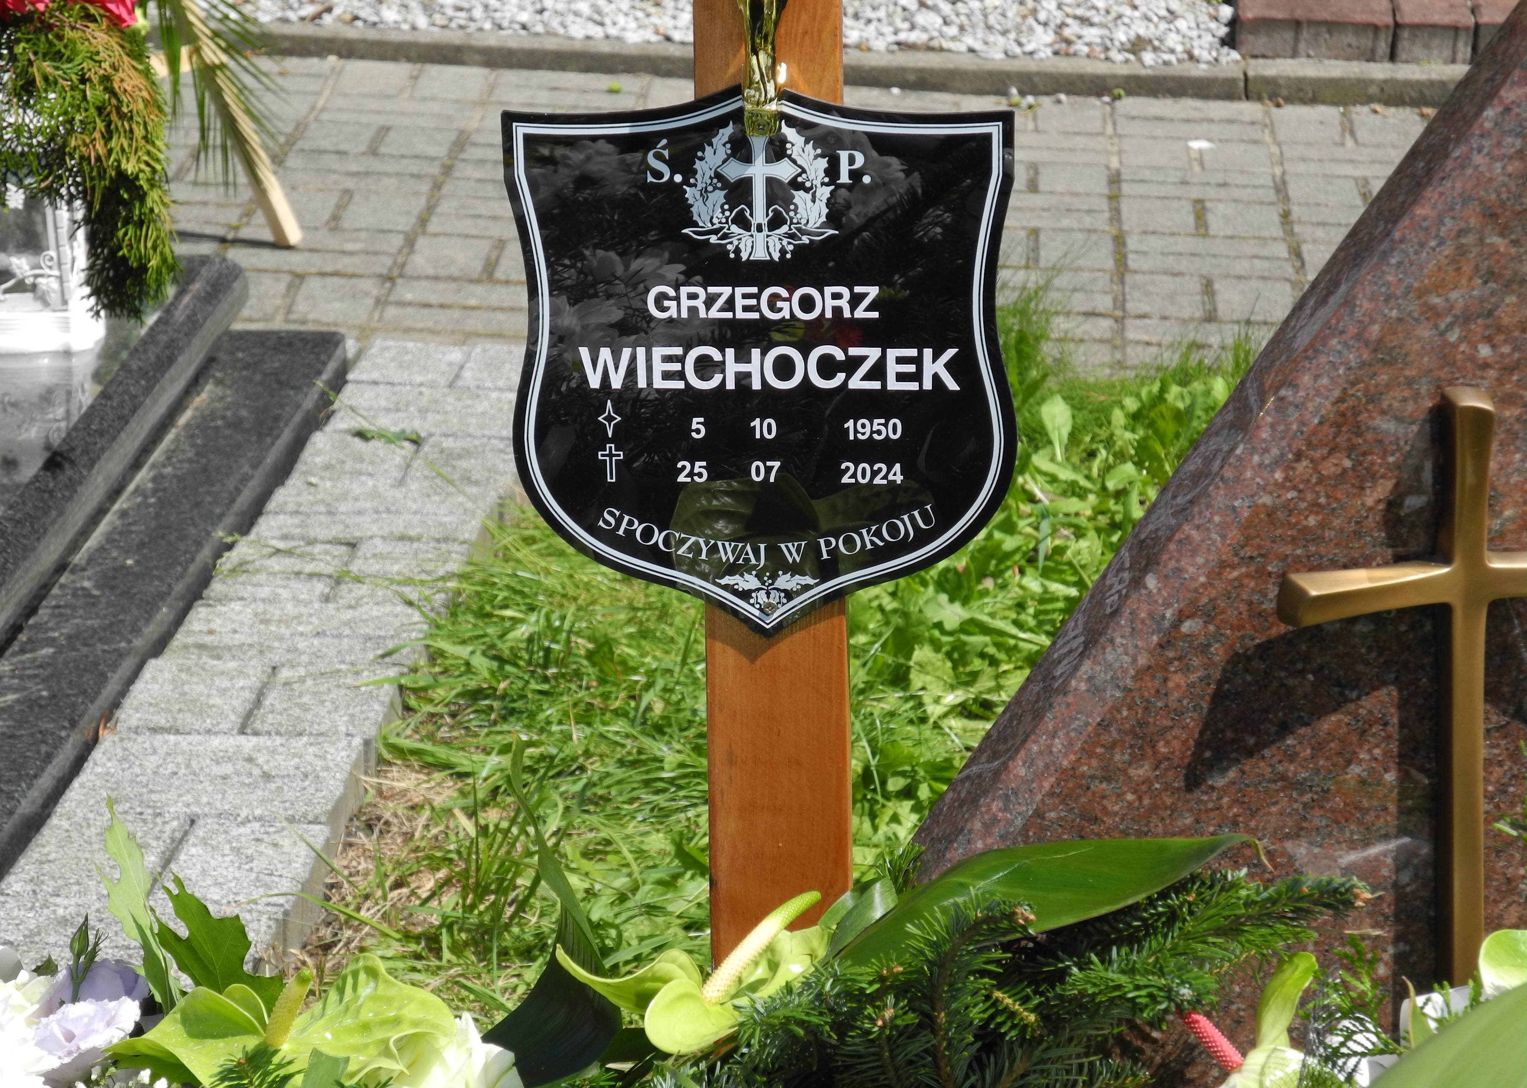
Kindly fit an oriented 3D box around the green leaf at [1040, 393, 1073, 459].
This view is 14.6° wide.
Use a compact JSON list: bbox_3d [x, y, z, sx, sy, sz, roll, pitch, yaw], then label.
[{"bbox_3d":[0.296,-0.119,6.020,0.033,0.069,0.020,-2,7,0],"label":"green leaf"}]

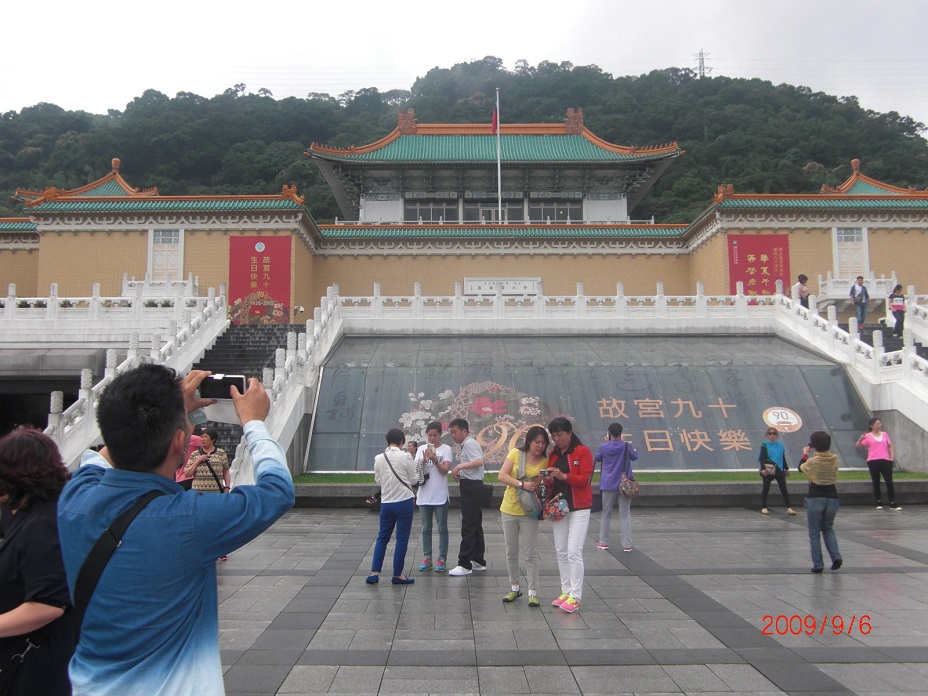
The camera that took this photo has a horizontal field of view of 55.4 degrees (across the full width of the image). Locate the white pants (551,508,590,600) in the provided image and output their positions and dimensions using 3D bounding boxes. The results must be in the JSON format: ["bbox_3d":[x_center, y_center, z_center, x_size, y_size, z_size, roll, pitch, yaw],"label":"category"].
[{"bbox_3d":[0.937,1.781,7.780,0.340,0.850,0.250,-3,-6,29],"label":"white pants"}]

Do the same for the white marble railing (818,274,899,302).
[{"bbox_3d":[23.517,-3.615,53.017,4.050,1.600,1.600,0,-5,-1],"label":"white marble railing"}]

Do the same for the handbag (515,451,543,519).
[{"bbox_3d":[0.578,1.214,7.870,0.250,0.600,0.200,0,-5,-1],"label":"handbag"}]

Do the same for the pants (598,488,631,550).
[{"bbox_3d":[1.955,2.142,11.380,0.430,0.840,0.270,0,-5,-4],"label":"pants"}]

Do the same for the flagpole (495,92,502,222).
[{"bbox_3d":[2.507,-13.601,63.000,0.220,9.900,0.220,0,-5,-1],"label":"flagpole"}]

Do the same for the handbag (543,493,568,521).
[{"bbox_3d":[0.785,1.353,7.550,0.230,0.240,0.120,-1,-5,4],"label":"handbag"}]

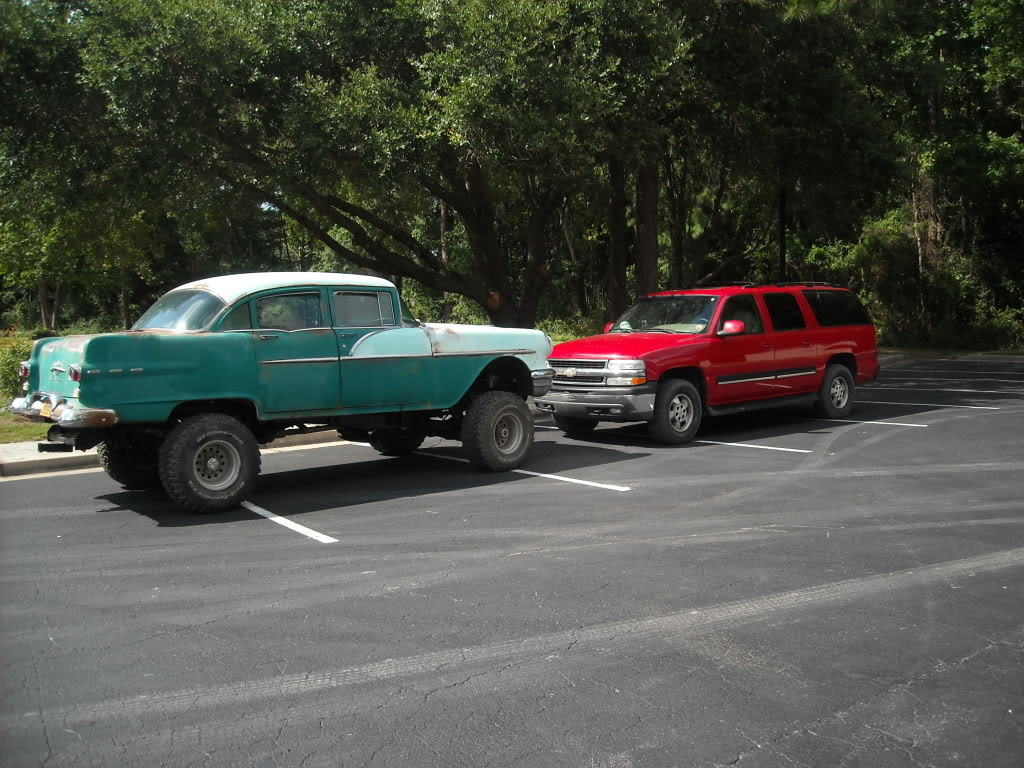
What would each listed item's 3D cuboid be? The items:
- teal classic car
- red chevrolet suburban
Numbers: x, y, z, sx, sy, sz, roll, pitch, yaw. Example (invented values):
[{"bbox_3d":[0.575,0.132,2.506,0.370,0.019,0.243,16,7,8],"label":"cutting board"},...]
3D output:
[{"bbox_3d":[-2.045,-0.050,10.513,5.210,2.100,1.950,-5,5,-35],"label":"teal classic car"},{"bbox_3d":[2.853,-0.387,14.403,5.560,1.910,2.040,-5,5,-39],"label":"red chevrolet suburban"}]

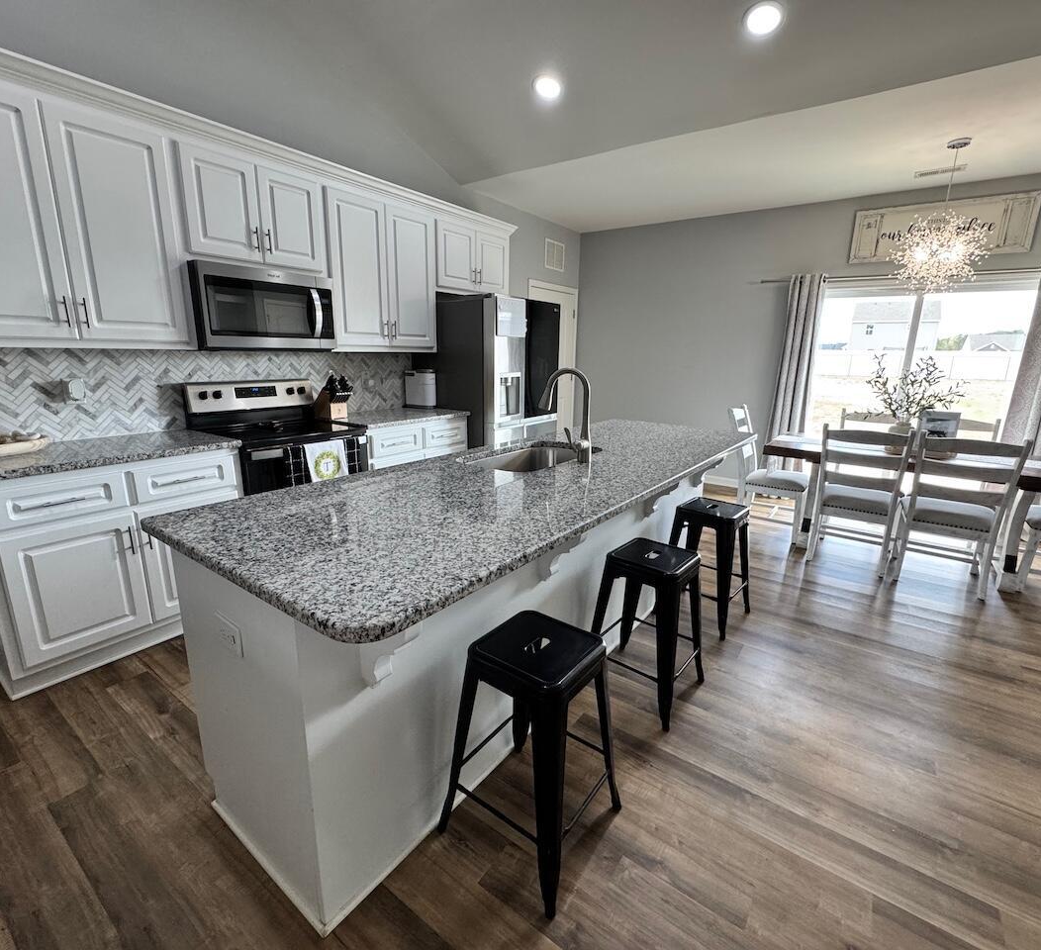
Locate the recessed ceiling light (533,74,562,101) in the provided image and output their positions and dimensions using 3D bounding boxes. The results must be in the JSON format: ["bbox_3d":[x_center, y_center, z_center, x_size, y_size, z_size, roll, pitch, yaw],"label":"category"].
[{"bbox_3d":[0.167,-2.329,3.084,0.188,0.030,0.188,12,-2,0],"label":"recessed ceiling light"}]

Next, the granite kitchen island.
[{"bbox_3d":[0.188,0.376,2.406,0.946,0.910,2.932,11,17,35],"label":"granite kitchen island"}]

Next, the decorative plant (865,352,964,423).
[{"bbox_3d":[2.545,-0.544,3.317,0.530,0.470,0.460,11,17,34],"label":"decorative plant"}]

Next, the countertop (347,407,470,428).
[{"bbox_3d":[-0.896,-0.423,3.705,0.622,0.035,0.946,11,17,35],"label":"countertop"}]

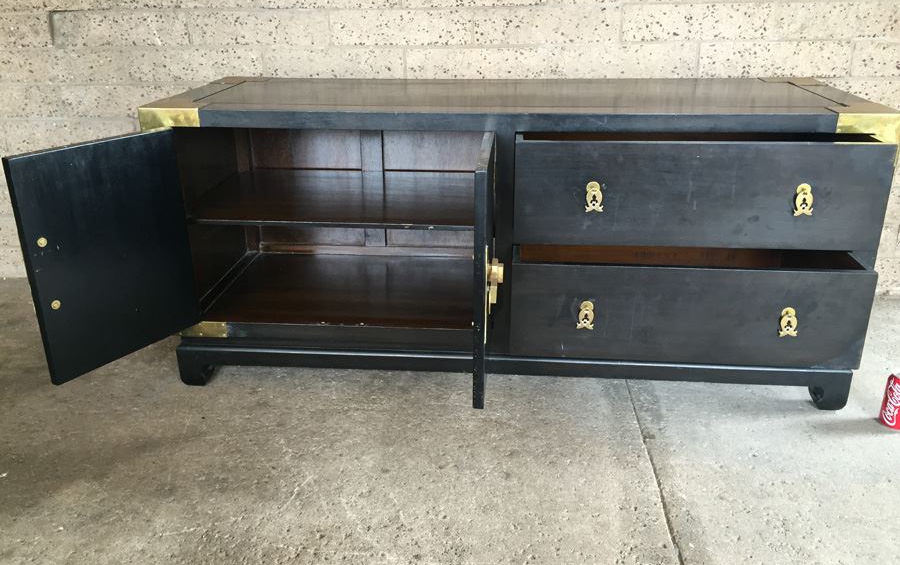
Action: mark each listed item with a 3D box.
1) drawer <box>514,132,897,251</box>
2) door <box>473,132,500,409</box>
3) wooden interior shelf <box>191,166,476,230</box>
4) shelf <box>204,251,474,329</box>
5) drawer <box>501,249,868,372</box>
[{"bbox_3d":[0.501,-0.251,1.675,0.707,0.208,0.460,2,23,5],"label":"drawer"},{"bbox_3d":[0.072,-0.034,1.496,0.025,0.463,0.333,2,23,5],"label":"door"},{"bbox_3d":[-0.249,-0.214,1.909,0.752,0.013,0.443,2,23,5],"label":"wooden interior shelf"},{"bbox_3d":[-0.247,0.020,1.990,0.748,0.020,0.473,2,23,5],"label":"shelf"},{"bbox_3d":[0.500,-0.017,1.734,0.707,0.208,0.460,2,23,5],"label":"drawer"}]

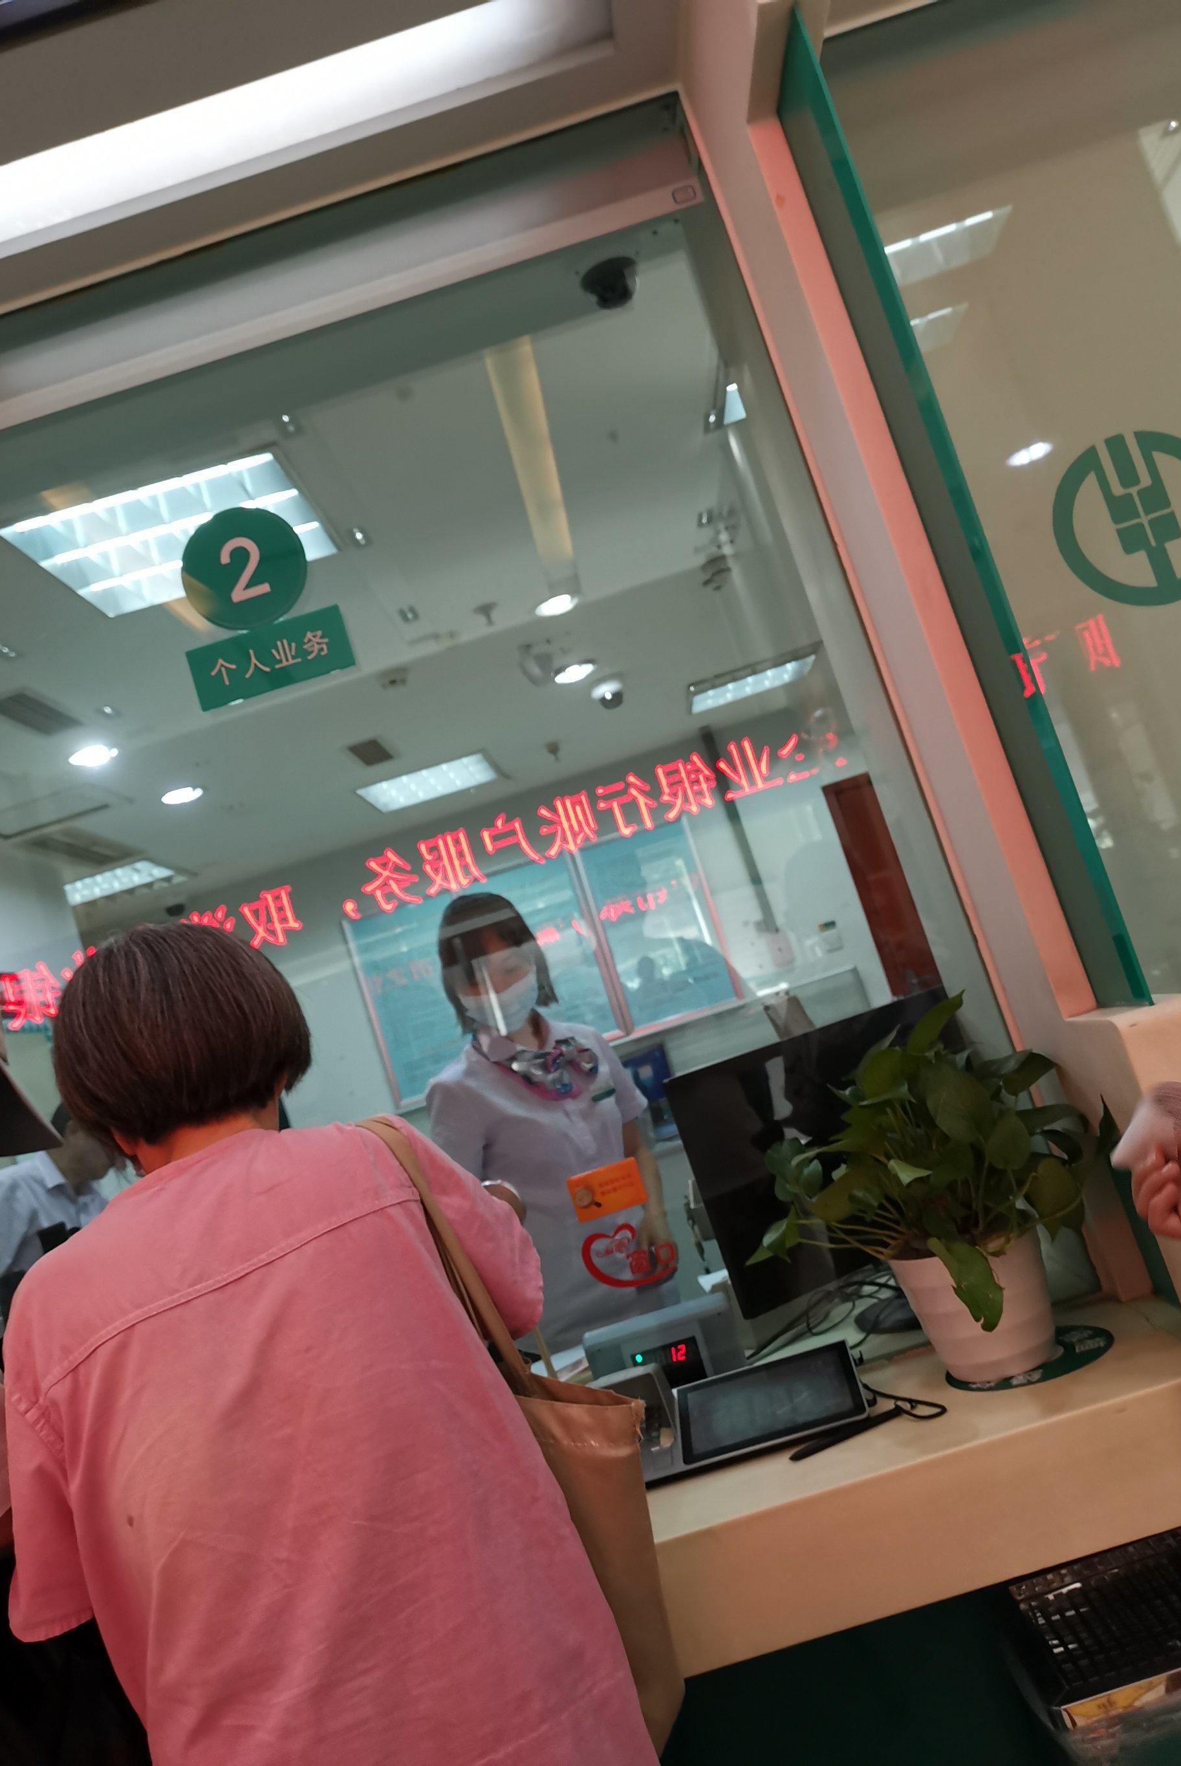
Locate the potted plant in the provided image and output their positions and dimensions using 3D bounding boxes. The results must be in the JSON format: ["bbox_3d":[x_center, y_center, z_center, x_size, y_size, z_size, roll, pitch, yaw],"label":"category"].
[{"bbox_3d":[0.382,0.347,1.512,0.420,0.410,0.350,-17,-7,1],"label":"potted plant"}]

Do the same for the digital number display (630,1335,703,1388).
[{"bbox_3d":[0.103,0.627,1.788,0.088,0.055,0.020,-17,-7,1],"label":"digital number display"}]

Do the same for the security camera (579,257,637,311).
[{"bbox_3d":[0.034,-1.094,2.519,0.110,0.080,0.110,-17,-7,1],"label":"security camera"}]

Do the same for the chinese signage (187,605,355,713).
[{"bbox_3d":[-0.416,-0.293,1.800,0.208,0.084,0.010,-17,-7,1],"label":"chinese signage"}]

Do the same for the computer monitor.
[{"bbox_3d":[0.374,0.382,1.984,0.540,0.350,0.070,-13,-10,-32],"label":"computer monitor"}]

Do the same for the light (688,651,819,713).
[{"bbox_3d":[0.725,-0.930,6.279,0.600,0.060,0.600,-17,-7,1],"label":"light"}]

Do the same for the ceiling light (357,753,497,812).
[{"bbox_3d":[-0.740,-0.473,6.321,0.600,0.060,0.600,-17,-7,1],"label":"ceiling light"}]

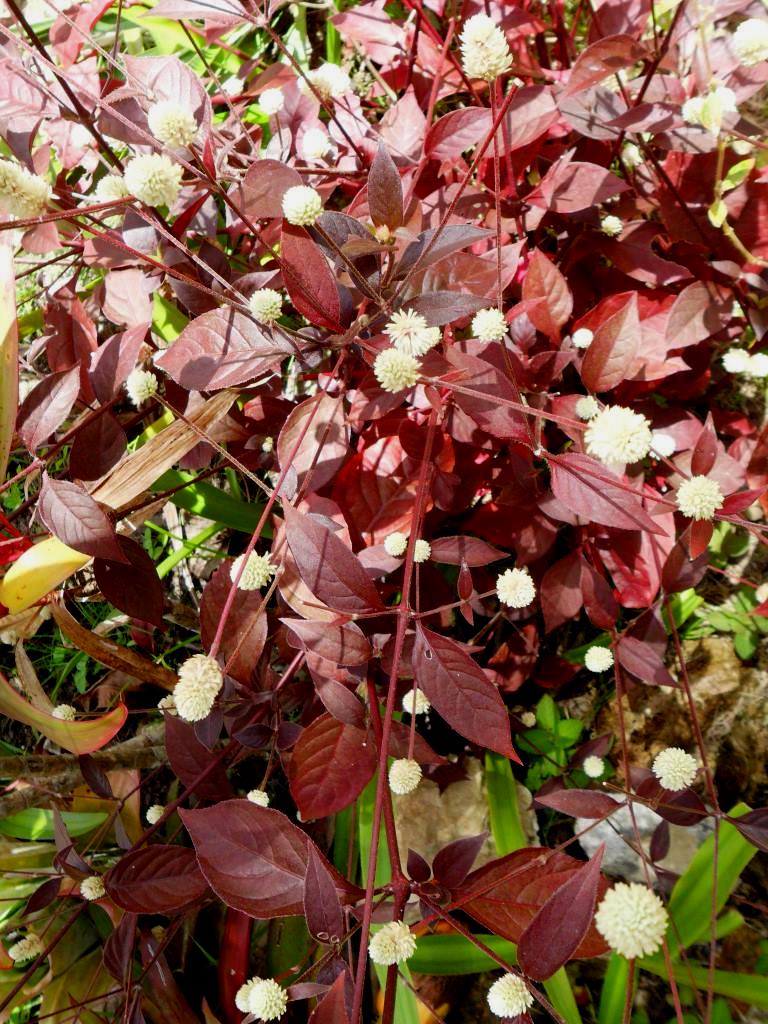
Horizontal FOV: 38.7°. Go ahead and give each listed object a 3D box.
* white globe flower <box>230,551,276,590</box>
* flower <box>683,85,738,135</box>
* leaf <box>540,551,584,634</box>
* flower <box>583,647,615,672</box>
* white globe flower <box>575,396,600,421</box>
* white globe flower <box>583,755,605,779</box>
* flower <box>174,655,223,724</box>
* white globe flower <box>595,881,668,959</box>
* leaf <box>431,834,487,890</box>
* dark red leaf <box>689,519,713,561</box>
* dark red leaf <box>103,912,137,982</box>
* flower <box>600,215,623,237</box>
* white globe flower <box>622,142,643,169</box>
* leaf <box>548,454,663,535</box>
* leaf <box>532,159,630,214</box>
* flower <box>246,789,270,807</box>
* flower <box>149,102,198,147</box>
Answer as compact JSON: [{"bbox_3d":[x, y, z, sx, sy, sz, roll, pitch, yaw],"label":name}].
[{"bbox_3d":[-0.063,0.028,0.530,0.020,0.020,0.020,0,42,0],"label":"white globe flower"},{"bbox_3d":[0.184,-0.228,0.620,0.029,0.026,0.020,0,44,0],"label":"flower"},{"bbox_3d":[0.108,0.048,0.655,0.025,0.012,0.055,21,79,20],"label":"leaf"},{"bbox_3d":[0.104,0.071,0.530,0.014,0.013,0.014,0,42,0],"label":"flower"},{"bbox_3d":[0.128,-0.065,0.690,0.016,0.016,0.016,0,42,0],"label":"white globe flower"},{"bbox_3d":[0.105,0.128,0.550,0.011,0.011,0.011,0,47,0],"label":"white globe flower"},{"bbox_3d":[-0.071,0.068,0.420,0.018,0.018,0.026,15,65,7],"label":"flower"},{"bbox_3d":[0.075,0.123,0.330,0.022,0.022,0.022,0,42,0],"label":"white globe flower"},{"bbox_3d":[0.036,0.166,0.520,0.035,0.008,0.016,-46,74,12],"label":"leaf"},{"bbox_3d":[0.129,0.009,0.450,0.011,0.005,0.026,13,62,0],"label":"dark red leaf"},{"bbox_3d":[-0.121,0.198,0.500,0.016,0.005,0.033,5,80,25],"label":"dark red leaf"},{"bbox_3d":[0.166,-0.209,0.800,0.016,0.016,0.016,0,42,0],"label":"flower"},{"bbox_3d":[0.164,-0.234,0.720,0.015,0.016,0.015,0,43,0],"label":"white globe flower"},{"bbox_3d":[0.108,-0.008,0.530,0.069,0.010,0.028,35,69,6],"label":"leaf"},{"bbox_3d":[0.107,-0.177,0.600,0.053,0.008,0.030,-1,56,0],"label":"leaf"},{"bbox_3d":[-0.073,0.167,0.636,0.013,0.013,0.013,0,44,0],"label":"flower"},{"bbox_3d":[-0.097,-0.177,0.500,0.022,0.021,0.022,0,43,0],"label":"flower"}]

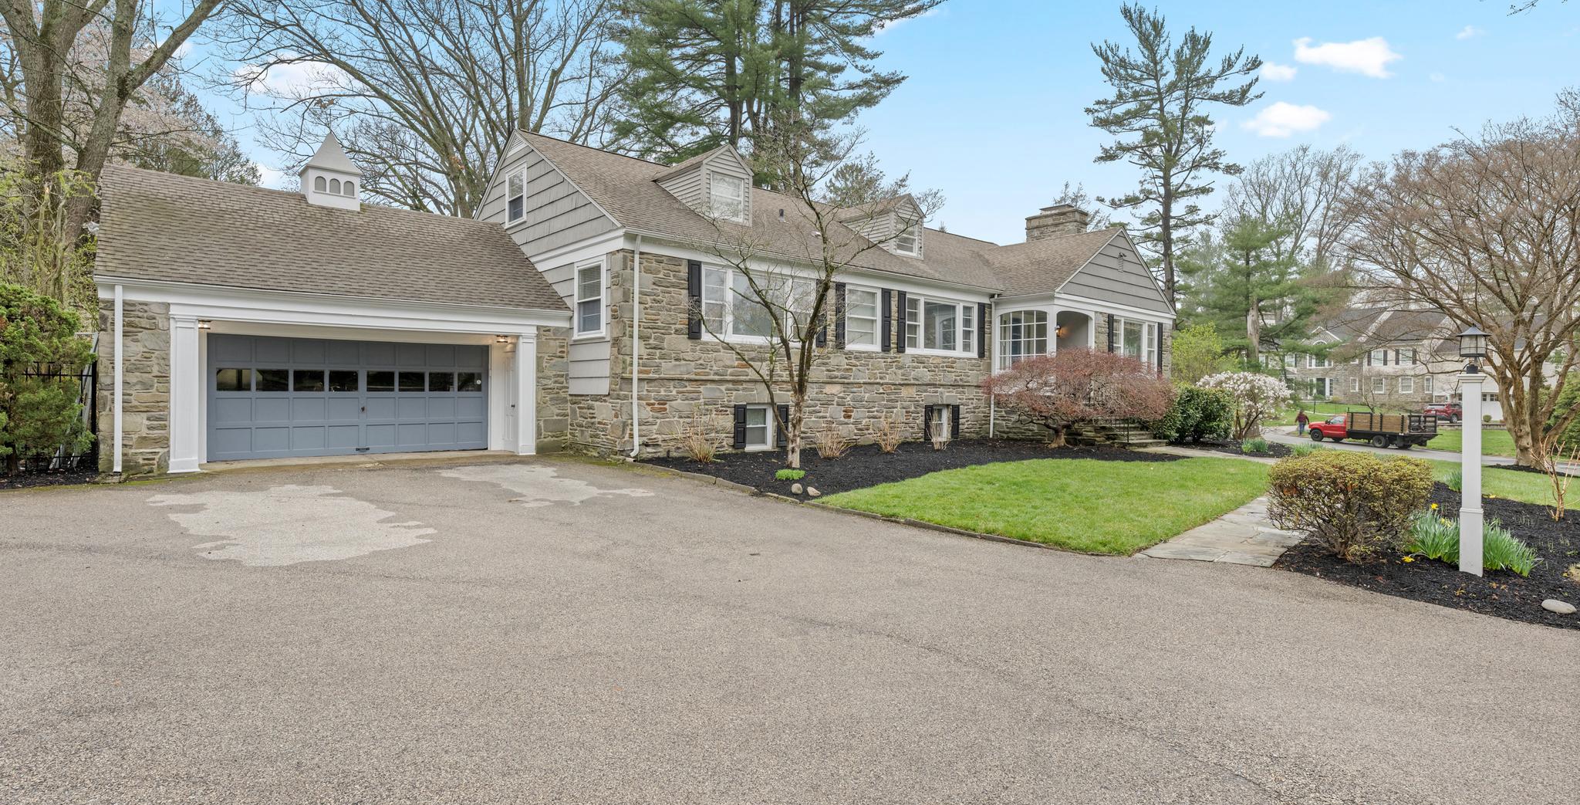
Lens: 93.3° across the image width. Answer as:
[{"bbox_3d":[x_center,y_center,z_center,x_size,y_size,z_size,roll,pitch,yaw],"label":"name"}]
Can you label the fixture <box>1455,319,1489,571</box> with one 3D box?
[{"bbox_3d":[5.632,0.404,6.154,0.200,2.070,0.200,0,1,43],"label":"fixture"}]

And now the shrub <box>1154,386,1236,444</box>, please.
[{"bbox_3d":[10.696,0.296,19.803,1.850,1.520,1.800,0,1,27],"label":"shrub"}]

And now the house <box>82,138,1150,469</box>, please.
[{"bbox_3d":[-1.193,-2.772,20.720,26.600,7.700,12.400,0,1,-40],"label":"house"}]

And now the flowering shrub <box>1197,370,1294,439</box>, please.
[{"bbox_3d":[13.718,0.074,22.501,2.400,2.050,2.300,0,1,30],"label":"flowering shrub"}]

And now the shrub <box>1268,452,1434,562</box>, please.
[{"bbox_3d":[5.065,0.914,6.758,1.140,0.950,1.100,0,1,37],"label":"shrub"}]

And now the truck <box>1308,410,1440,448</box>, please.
[{"bbox_3d":[38.700,1.689,49.716,2.400,2.300,6.900,0,0,-16],"label":"truck"}]

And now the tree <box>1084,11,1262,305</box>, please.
[{"bbox_3d":[20.549,-9.931,39.919,8.300,23.000,8.300,0,1,27],"label":"tree"}]

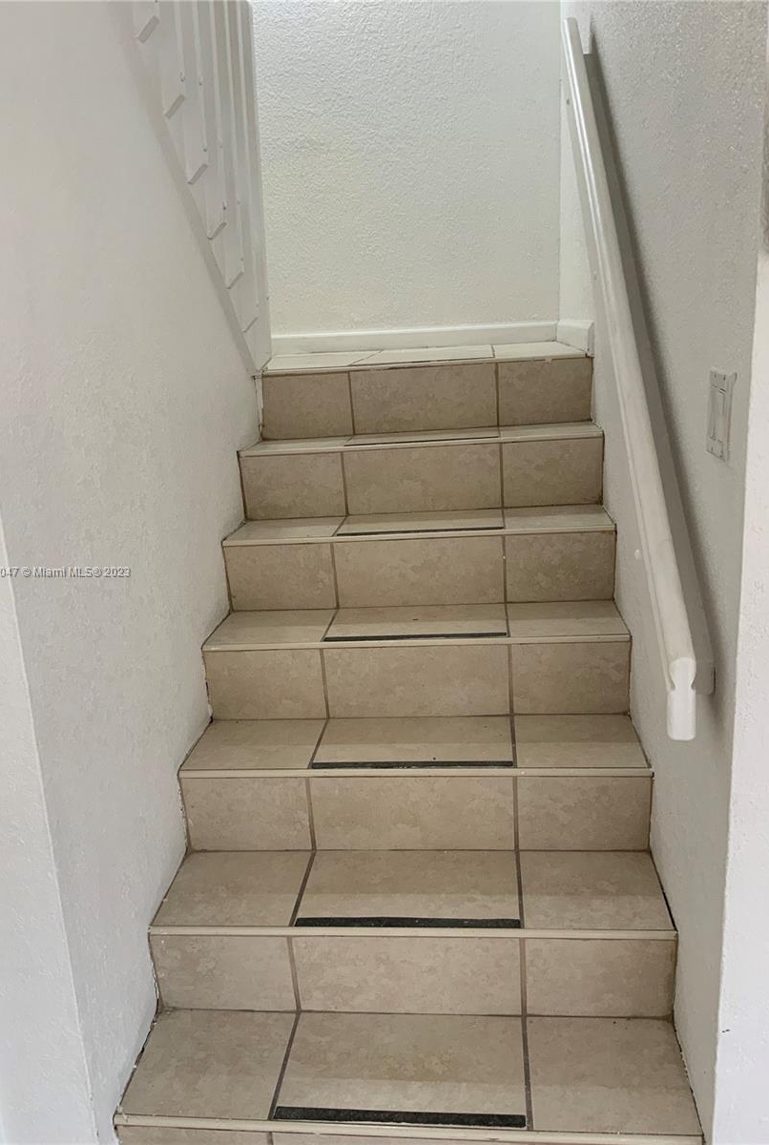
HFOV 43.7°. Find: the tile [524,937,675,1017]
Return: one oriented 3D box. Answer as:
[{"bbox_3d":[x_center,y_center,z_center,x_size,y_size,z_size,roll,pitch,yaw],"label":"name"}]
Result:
[{"bbox_3d":[0.386,0.730,1.731,0.261,0.166,0.012,-2,16,7],"label":"tile"}]

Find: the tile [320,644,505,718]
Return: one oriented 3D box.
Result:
[{"bbox_3d":[0.075,0.251,2.219,0.421,0.170,0.010,-2,16,7],"label":"tile"}]

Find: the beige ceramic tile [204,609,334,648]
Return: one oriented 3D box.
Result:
[{"bbox_3d":[-0.265,0.135,2.305,0.268,0.012,0.246,-2,16,7],"label":"beige ceramic tile"}]

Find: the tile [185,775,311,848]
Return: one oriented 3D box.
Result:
[{"bbox_3d":[-0.299,0.525,2.084,0.278,0.173,0.010,-2,16,7],"label":"tile"}]

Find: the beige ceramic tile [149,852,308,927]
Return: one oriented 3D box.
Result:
[{"bbox_3d":[-0.300,0.641,1.949,0.272,0.010,0.257,-2,16,7],"label":"beige ceramic tile"}]

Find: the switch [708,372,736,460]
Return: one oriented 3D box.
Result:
[{"bbox_3d":[0.425,-0.199,1.215,0.008,0.113,0.113,-2,15,7],"label":"switch"}]

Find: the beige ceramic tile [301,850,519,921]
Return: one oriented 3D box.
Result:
[{"bbox_3d":[0.052,0.629,1.909,0.421,0.010,0.257,-2,16,7],"label":"beige ceramic tile"}]

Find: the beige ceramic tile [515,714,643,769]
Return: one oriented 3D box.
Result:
[{"bbox_3d":[0.424,0.371,2.107,0.270,0.010,0.254,-2,16,7],"label":"beige ceramic tile"}]

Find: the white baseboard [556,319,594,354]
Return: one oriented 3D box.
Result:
[{"bbox_3d":[0.618,-0.771,3.116,0.013,0.066,0.924,-2,15,7],"label":"white baseboard"}]

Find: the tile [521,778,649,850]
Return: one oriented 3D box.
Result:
[{"bbox_3d":[0.417,0.500,2.000,0.270,0.173,0.010,-2,16,7],"label":"tile"}]

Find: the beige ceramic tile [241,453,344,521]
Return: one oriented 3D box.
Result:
[{"bbox_3d":[-0.249,-0.244,2.668,0.272,0.172,0.010,-2,16,7],"label":"beige ceramic tile"}]

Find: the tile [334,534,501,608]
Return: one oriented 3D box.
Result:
[{"bbox_3d":[0.088,0.001,2.369,0.413,0.169,0.012,-2,16,7],"label":"tile"}]

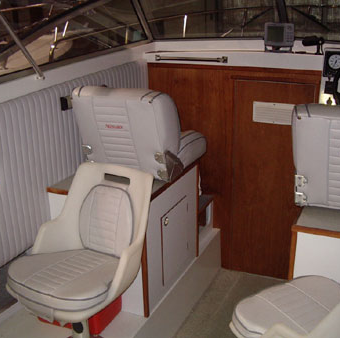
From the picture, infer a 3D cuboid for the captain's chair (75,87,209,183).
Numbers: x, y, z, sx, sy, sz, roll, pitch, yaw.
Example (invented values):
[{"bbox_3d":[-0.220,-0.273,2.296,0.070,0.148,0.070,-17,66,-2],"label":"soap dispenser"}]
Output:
[{"bbox_3d":[-0.143,-0.240,2.712,0.479,0.460,0.658,7,20,23],"label":"captain's chair"}]

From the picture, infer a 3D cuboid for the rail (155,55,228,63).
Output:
[{"bbox_3d":[0.137,-0.696,3.139,0.480,0.036,0.048,7,20,23],"label":"rail"}]

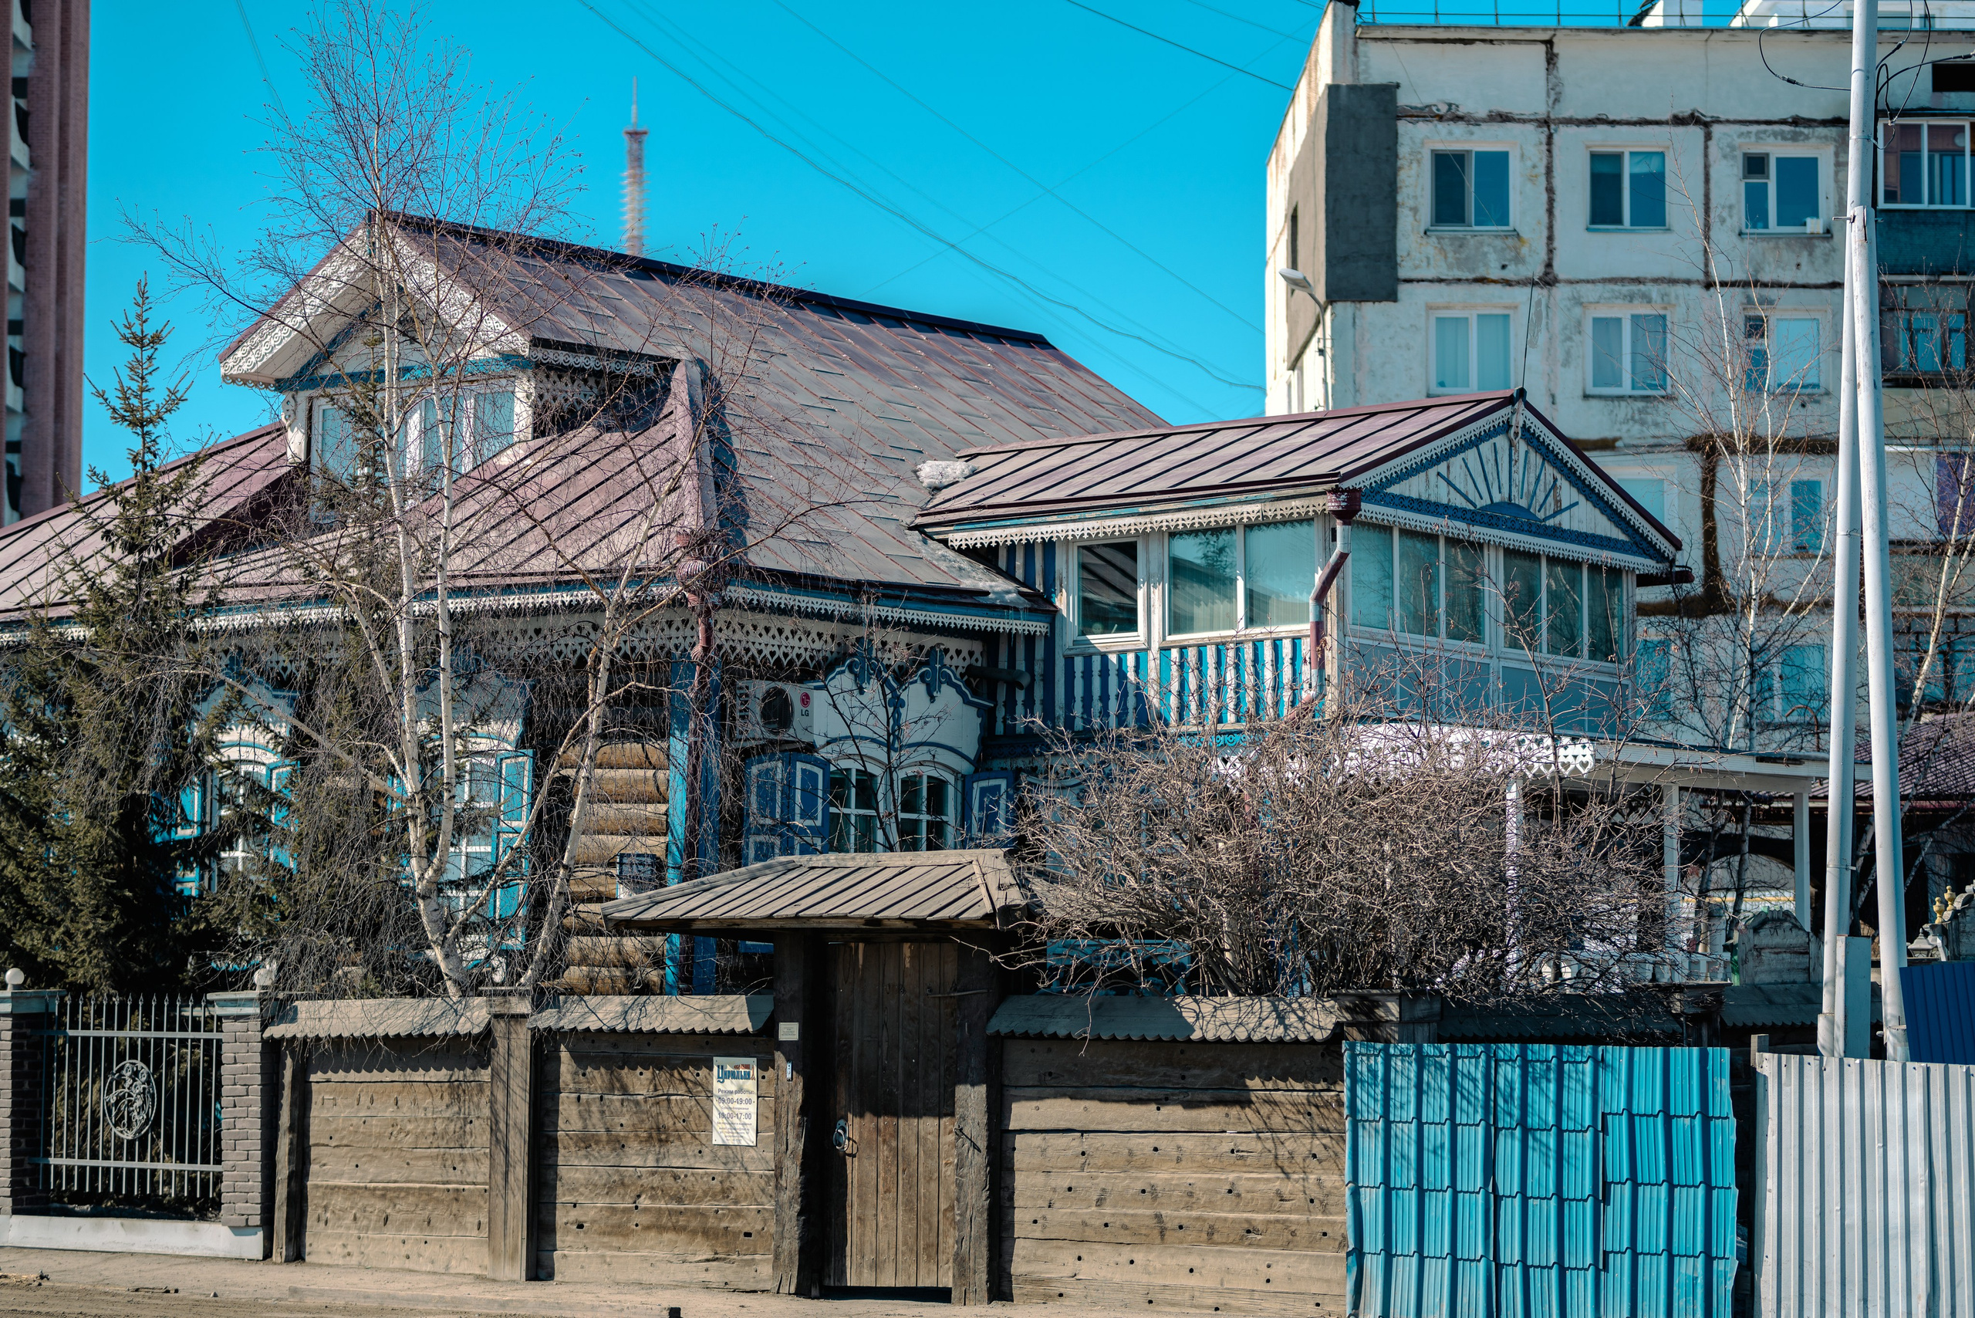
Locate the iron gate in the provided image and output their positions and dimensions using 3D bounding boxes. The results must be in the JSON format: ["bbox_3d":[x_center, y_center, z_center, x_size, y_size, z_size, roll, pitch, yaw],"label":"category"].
[{"bbox_3d":[-6.105,3.149,33.400,2.100,1.470,0.080,-3,-5,38],"label":"iron gate"}]

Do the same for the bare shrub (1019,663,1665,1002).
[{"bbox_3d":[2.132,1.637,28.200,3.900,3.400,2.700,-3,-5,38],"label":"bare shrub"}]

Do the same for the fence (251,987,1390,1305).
[{"bbox_3d":[-1.361,3.065,29.500,9.300,1.920,0.500,-3,-5,38],"label":"fence"}]

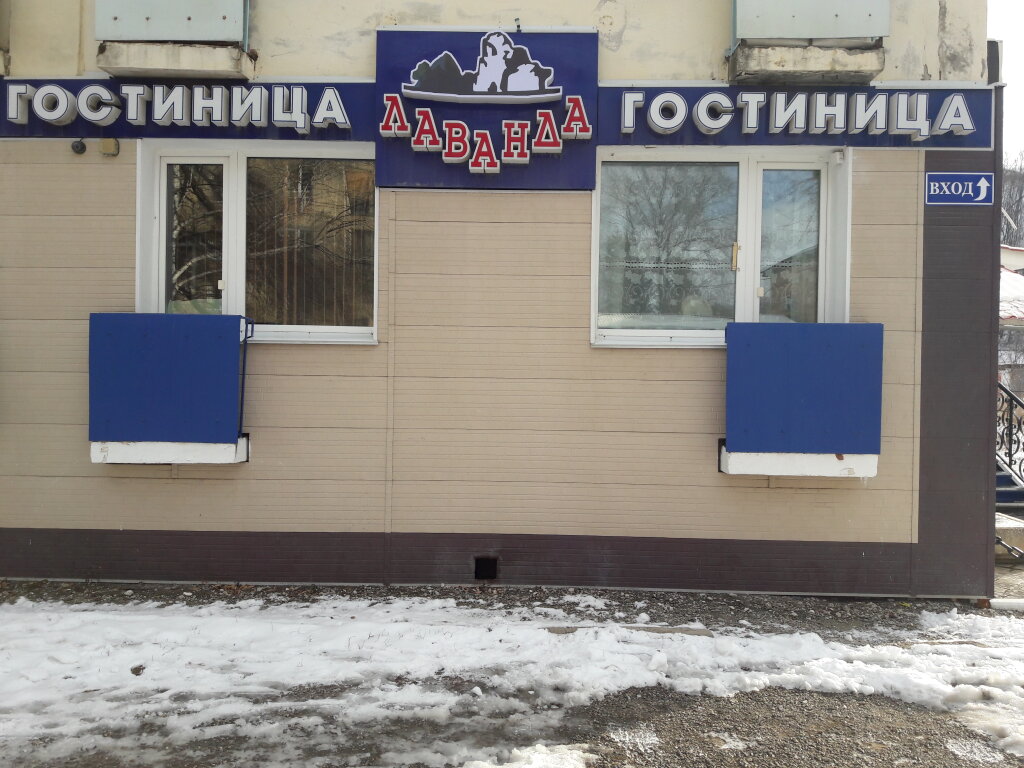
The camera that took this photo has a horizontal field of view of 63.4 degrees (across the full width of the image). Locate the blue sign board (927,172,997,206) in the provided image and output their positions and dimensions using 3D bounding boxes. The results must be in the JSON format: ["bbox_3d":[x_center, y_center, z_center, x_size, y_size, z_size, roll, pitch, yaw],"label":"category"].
[{"bbox_3d":[3.252,-1.417,6.012,0.492,0.228,0.040,1,0,0],"label":"blue sign board"}]

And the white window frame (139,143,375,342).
[{"bbox_3d":[-1.856,-1.036,6.126,1.765,1.487,0.220,1,0,0],"label":"white window frame"}]

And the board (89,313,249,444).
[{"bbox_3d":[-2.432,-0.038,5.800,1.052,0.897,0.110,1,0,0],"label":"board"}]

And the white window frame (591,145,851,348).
[{"bbox_3d":[1.522,-1.001,6.112,1.870,1.469,0.220,1,0,0],"label":"white window frame"}]

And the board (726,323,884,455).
[{"bbox_3d":[2.045,0.032,5.782,1.085,0.908,0.110,1,0,0],"label":"board"}]

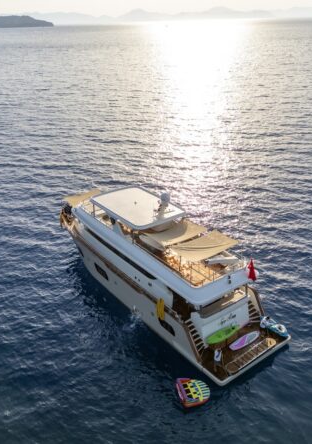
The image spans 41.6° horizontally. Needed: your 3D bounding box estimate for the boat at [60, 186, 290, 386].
[{"bbox_3d":[-1.147,1.610,37.098,7.570,8.900,27.830,-19,31,-32],"label":"boat"}]

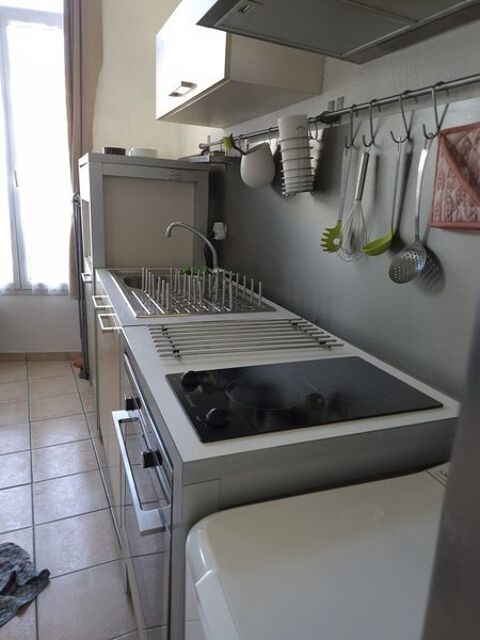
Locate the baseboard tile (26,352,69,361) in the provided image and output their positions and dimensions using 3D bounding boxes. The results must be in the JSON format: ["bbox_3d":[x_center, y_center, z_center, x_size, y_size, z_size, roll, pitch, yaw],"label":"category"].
[{"bbox_3d":[-1.526,0.293,3.378,0.308,0.075,0.010,0,16,-13],"label":"baseboard tile"}]

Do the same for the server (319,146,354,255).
[{"bbox_3d":[0.273,-0.330,1.169,0.060,0.276,0.060,-3,18,-22],"label":"server"}]

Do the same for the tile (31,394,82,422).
[{"bbox_3d":[-1.143,0.540,2.642,0.296,0.010,0.296,-4,19,-26],"label":"tile"}]

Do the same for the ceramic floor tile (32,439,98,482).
[{"bbox_3d":[-0.889,0.707,2.149,0.296,0.010,0.296,-4,19,-26],"label":"ceramic floor tile"}]

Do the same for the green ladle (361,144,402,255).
[{"bbox_3d":[0.351,-0.293,1.038,0.075,0.275,0.078,3,16,-5],"label":"green ladle"}]

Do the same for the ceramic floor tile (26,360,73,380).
[{"bbox_3d":[-1.404,0.367,3.153,0.296,0.010,0.290,-4,19,-26],"label":"ceramic floor tile"}]

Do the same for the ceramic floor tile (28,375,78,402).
[{"bbox_3d":[-1.273,0.455,2.895,0.296,0.010,0.296,-4,19,-26],"label":"ceramic floor tile"}]

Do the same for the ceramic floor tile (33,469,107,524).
[{"bbox_3d":[-0.764,0.789,1.907,0.296,0.010,0.296,-4,19,-26],"label":"ceramic floor tile"}]

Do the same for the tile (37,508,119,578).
[{"bbox_3d":[-0.640,0.871,1.665,0.296,0.010,0.296,-4,19,-26],"label":"tile"}]

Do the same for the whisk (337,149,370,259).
[{"bbox_3d":[0.314,-0.295,1.114,0.070,0.276,0.070,-3,18,-22],"label":"whisk"}]

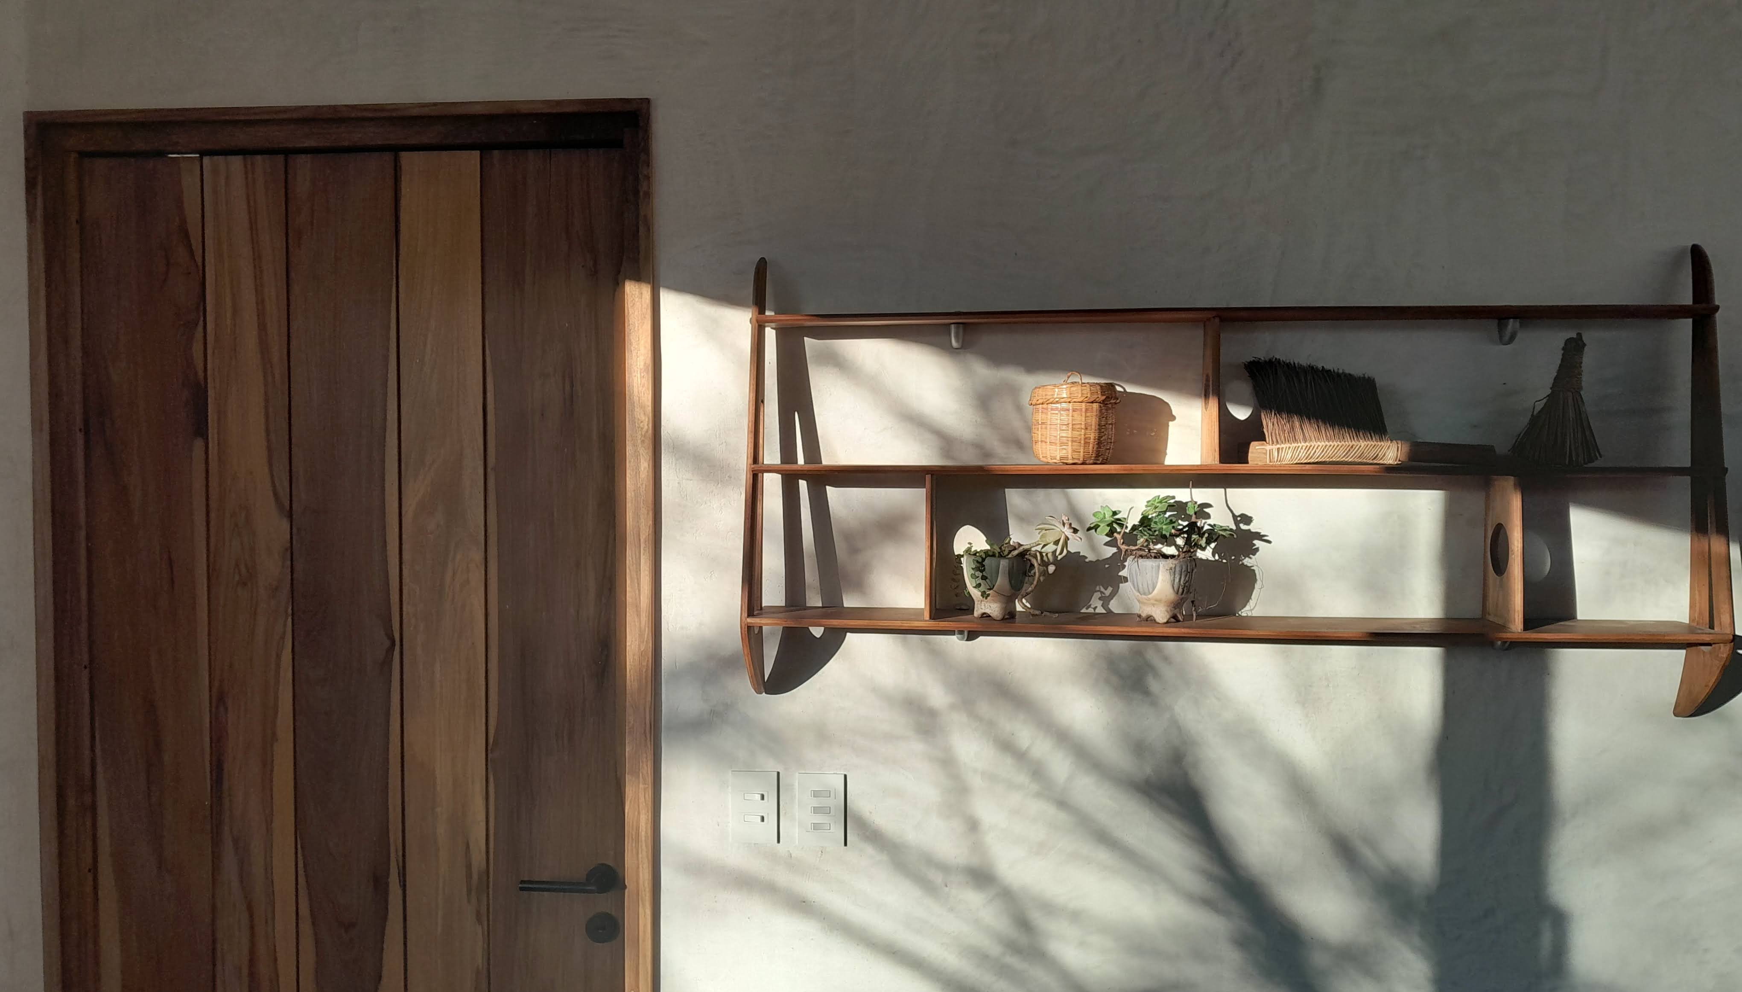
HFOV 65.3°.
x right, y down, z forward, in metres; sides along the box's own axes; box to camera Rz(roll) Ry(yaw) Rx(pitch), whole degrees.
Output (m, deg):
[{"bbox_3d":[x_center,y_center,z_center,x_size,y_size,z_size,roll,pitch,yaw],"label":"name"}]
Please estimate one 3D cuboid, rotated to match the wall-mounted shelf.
[{"bbox_3d":[0.507,-0.024,2.006,1.388,0.692,0.166,0,2,6],"label":"wall-mounted shelf"}]

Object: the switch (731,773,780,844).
[{"bbox_3d":[-0.185,0.498,2.178,0.077,0.114,0.010,0,2,6],"label":"switch"}]

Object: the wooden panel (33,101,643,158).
[{"bbox_3d":[-0.871,-0.603,2.244,1.055,0.062,0.090,0,2,6],"label":"wooden panel"}]

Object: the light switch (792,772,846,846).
[{"bbox_3d":[-0.078,0.500,2.166,0.079,0.114,0.010,0,2,6],"label":"light switch"}]

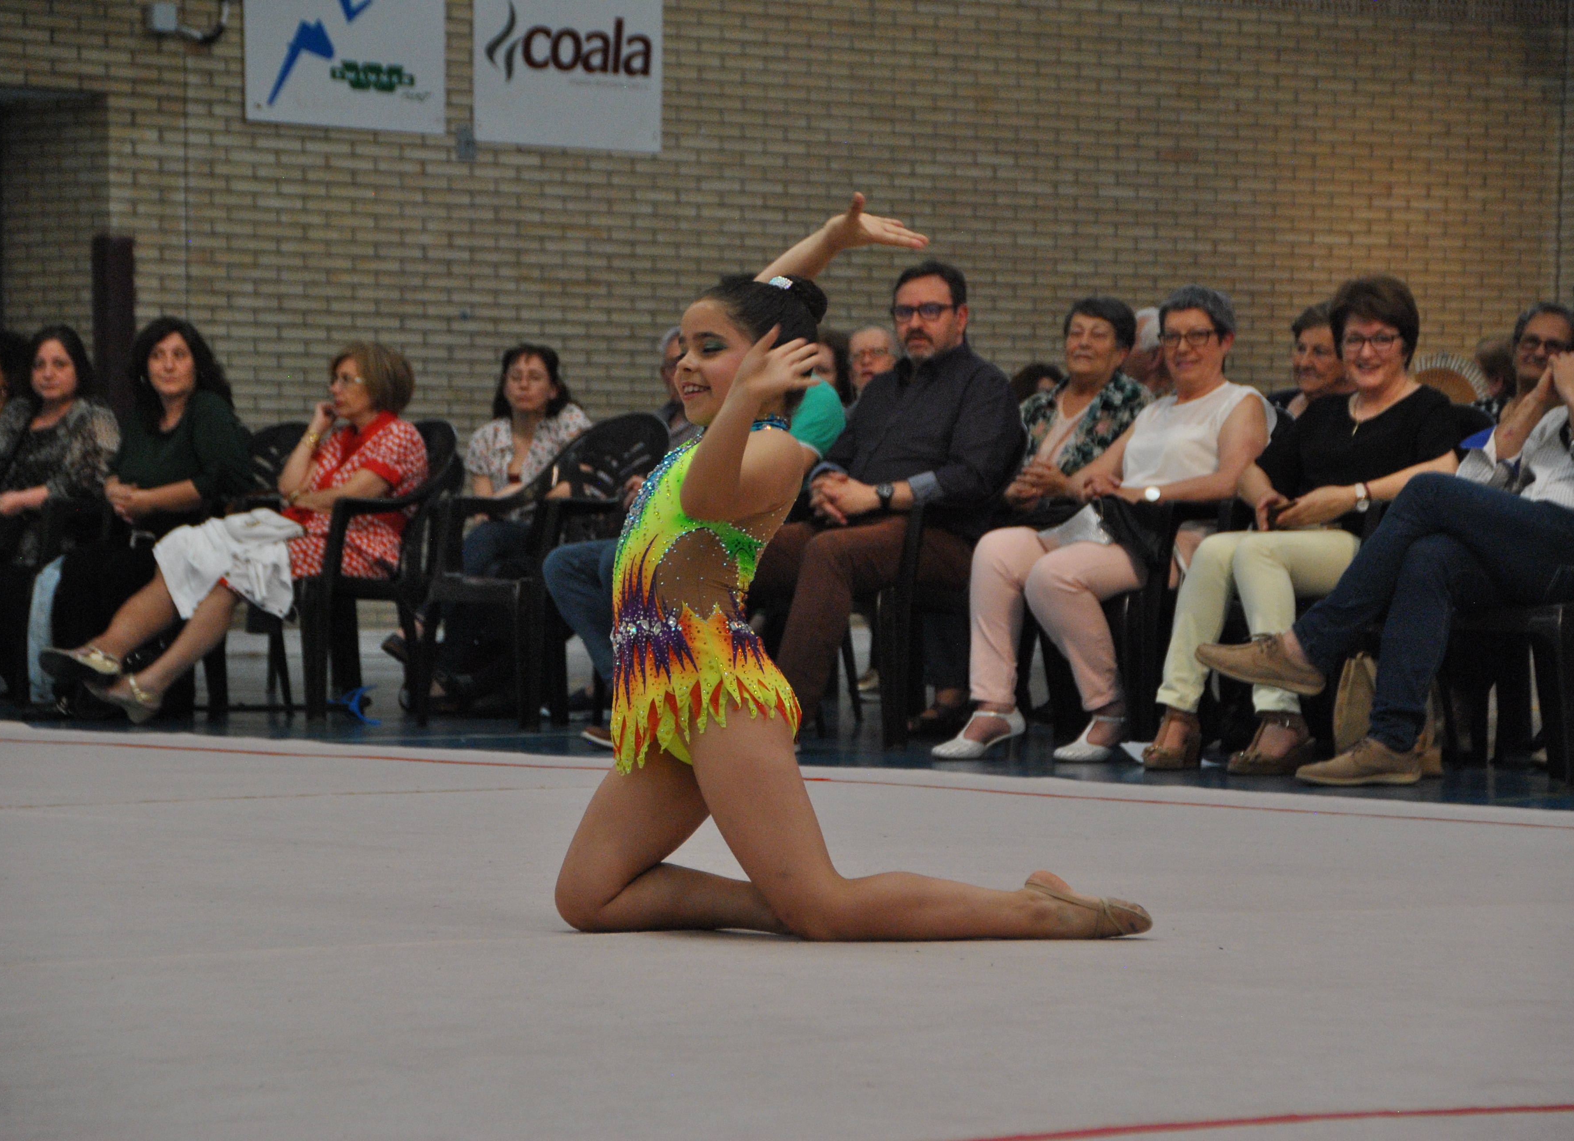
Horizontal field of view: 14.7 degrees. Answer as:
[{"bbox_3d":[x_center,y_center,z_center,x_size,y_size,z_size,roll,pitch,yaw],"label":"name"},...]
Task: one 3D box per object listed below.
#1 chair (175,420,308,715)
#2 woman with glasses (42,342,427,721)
[{"bbox_3d":[-1.800,-0.010,18.250,0.550,0.870,0.560,0,1,-40],"label":"chair"},{"bbox_3d":[-1.620,-0.120,17.790,1.030,1.100,0.500,0,1,-31],"label":"woman with glasses"}]

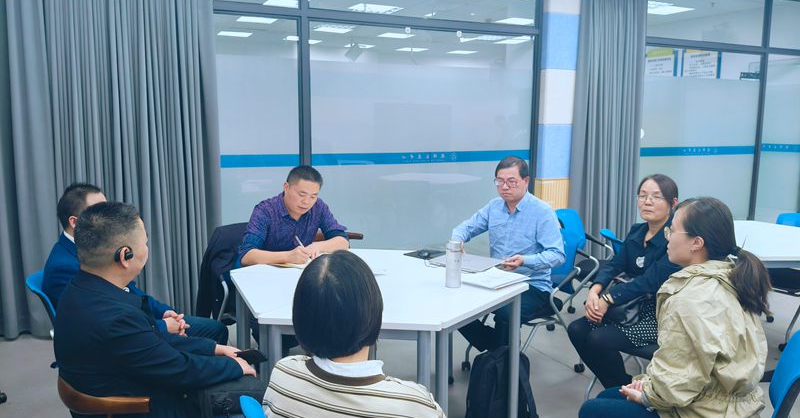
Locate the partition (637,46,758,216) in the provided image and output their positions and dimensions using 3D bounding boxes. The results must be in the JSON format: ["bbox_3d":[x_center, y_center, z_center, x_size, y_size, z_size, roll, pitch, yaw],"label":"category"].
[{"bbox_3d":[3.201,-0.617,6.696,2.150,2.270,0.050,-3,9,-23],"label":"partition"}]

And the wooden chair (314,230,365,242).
[{"bbox_3d":[-0.535,0.548,4.216,0.530,0.740,0.580,7,11,41],"label":"wooden chair"}]

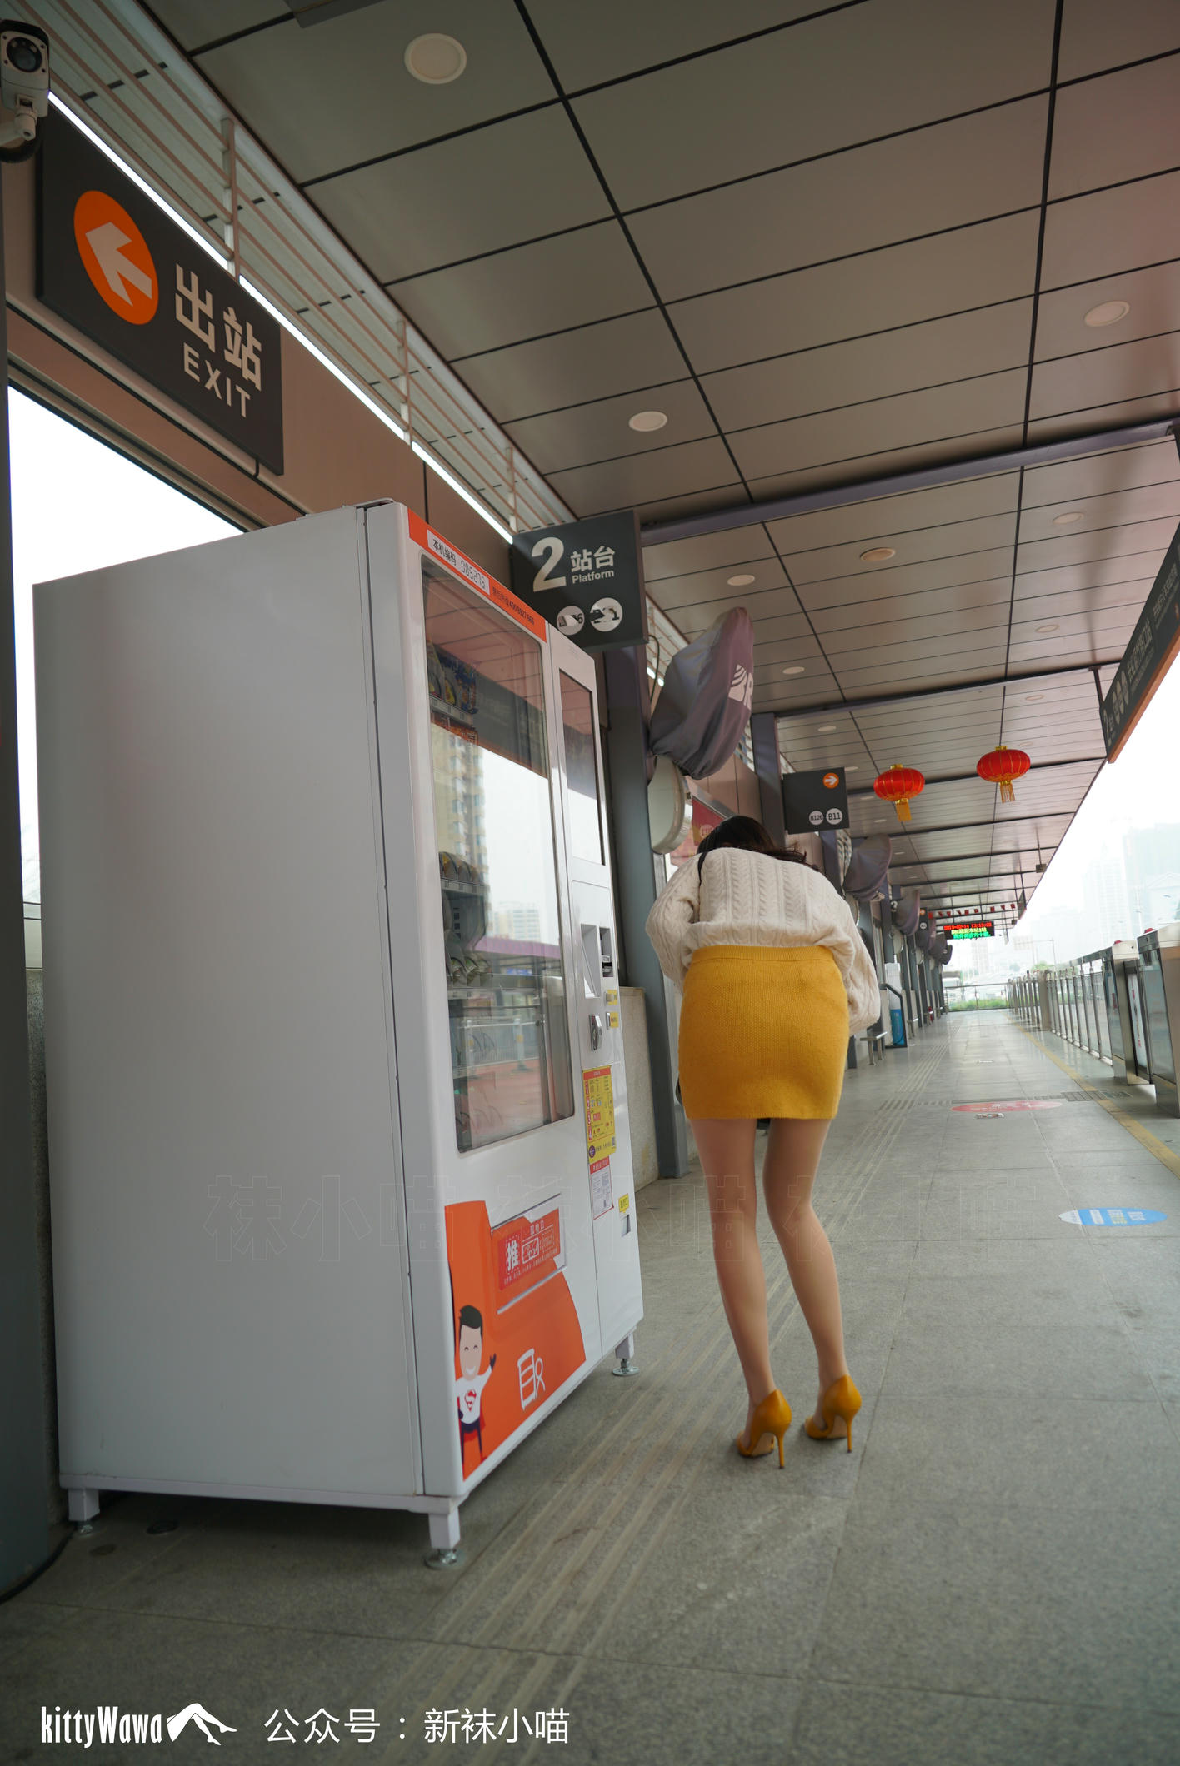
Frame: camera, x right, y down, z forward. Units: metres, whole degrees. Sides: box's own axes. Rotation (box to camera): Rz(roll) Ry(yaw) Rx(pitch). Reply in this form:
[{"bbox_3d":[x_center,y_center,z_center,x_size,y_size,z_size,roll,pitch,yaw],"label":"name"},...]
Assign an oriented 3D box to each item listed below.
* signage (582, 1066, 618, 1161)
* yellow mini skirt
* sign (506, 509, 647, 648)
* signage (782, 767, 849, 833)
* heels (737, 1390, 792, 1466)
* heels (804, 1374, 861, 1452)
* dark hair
[{"bbox_3d":[0.027,0.583,2.979,0.008,0.222,0.228,-6,-7,18],"label":"signage"},{"bbox_3d":[0.368,0.317,2.493,0.360,0.358,0.280,-5,-6,4],"label":"yellow mini skirt"},{"bbox_3d":[-0.043,-1.359,5.458,0.600,0.600,0.110,-6,-7,18],"label":"sign"},{"bbox_3d":[2.276,-0.806,11.766,0.600,0.600,0.110,-6,-7,18],"label":"signage"},{"bbox_3d":[0.361,1.113,2.467,0.078,0.156,0.205,-2,-7,-16],"label":"heels"},{"bbox_3d":[0.510,1.109,2.520,0.078,0.156,0.205,-2,-7,-16],"label":"heels"},{"bbox_3d":[0.413,-0.043,2.964,0.270,0.260,0.250,-5,-6,6],"label":"dark hair"}]

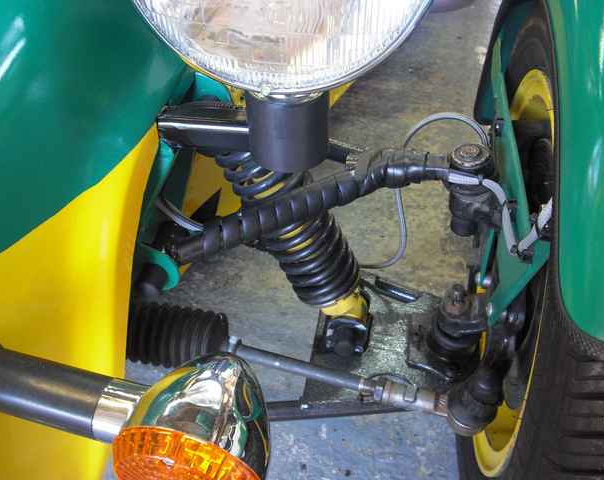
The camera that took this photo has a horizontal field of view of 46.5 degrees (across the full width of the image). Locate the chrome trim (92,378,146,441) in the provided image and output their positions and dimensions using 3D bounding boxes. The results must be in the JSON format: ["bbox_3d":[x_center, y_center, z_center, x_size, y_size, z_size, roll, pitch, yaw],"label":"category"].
[{"bbox_3d":[-0.094,0.090,0.368,0.025,0.033,0.033,22,38,-16],"label":"chrome trim"}]

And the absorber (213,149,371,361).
[{"bbox_3d":[0.003,0.001,0.673,0.069,0.300,0.069,-19,39,15],"label":"absorber"}]

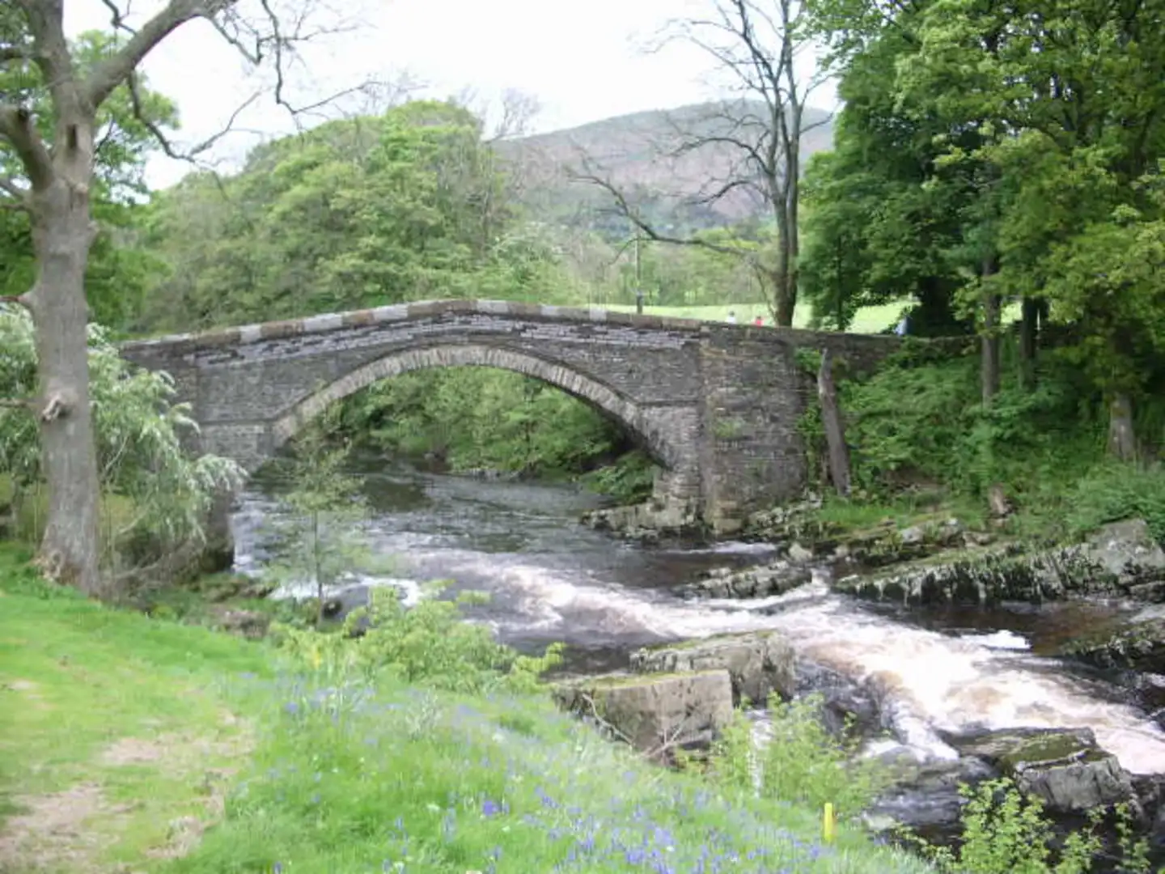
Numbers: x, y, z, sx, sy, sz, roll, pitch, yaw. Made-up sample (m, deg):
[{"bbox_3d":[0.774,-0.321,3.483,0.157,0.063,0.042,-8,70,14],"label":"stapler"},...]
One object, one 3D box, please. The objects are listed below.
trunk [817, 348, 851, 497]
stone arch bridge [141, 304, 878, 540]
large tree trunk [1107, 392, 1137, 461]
[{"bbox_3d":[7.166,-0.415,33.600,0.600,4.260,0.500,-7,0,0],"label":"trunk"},{"bbox_3d":[-1.639,-0.496,34.767,21.877,6.827,4.200,-2,3,-14],"label":"stone arch bridge"},{"bbox_3d":[14.330,-0.302,31.300,0.660,1.950,0.620,-1,3,0],"label":"large tree trunk"}]

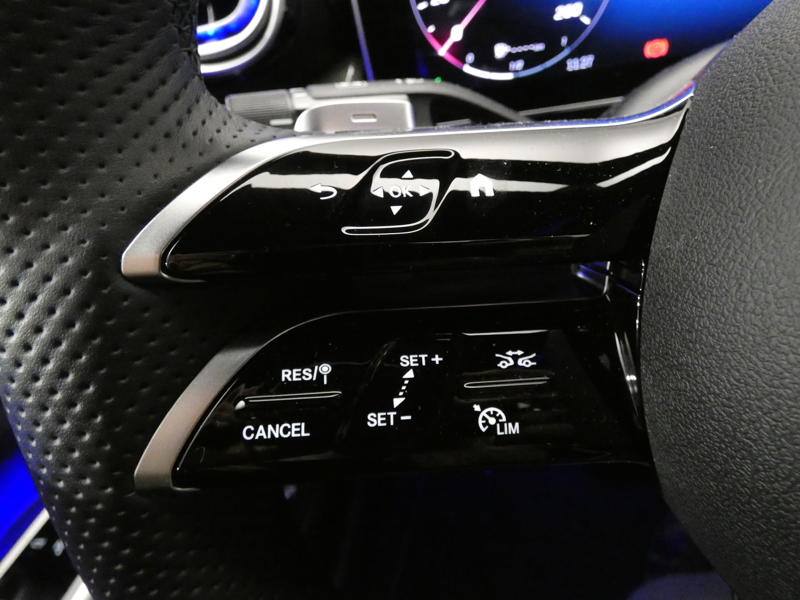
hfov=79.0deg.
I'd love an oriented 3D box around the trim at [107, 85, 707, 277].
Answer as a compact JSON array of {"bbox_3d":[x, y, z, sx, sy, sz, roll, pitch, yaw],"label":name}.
[{"bbox_3d":[0.001,-0.021,0.090,0.105,0.037,0.024,-2,-3,0],"label":"trim"}]

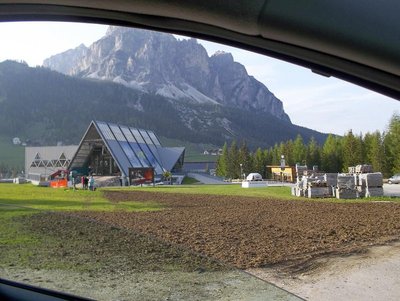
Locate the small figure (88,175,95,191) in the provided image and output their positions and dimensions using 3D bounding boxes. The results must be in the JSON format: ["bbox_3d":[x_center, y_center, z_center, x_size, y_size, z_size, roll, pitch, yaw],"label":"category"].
[{"bbox_3d":[-12.267,3.692,38.000,0.520,1.700,0.400,0,-5,0],"label":"small figure"}]

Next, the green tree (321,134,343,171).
[{"bbox_3d":[23.517,1.028,60.000,3.934,7.958,3.934,0,-5,0],"label":"green tree"}]

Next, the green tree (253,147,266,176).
[{"bbox_3d":[12.769,2.629,72.000,3.005,6.760,3.005,0,-5,0],"label":"green tree"}]

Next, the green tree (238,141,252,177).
[{"bbox_3d":[9.764,1.931,72.000,3.005,8.155,3.005,0,-5,0],"label":"green tree"}]

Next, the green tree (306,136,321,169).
[{"bbox_3d":[21.313,1.361,63.000,2.629,7.793,2.629,0,-5,0],"label":"green tree"}]

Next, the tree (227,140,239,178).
[{"bbox_3d":[7.072,1.904,73.000,2.611,8.377,2.611,0,-5,0],"label":"tree"}]

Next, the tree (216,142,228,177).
[{"bbox_3d":[4.896,2.122,73.000,2.611,7.724,2.611,0,-5,0],"label":"tree"}]

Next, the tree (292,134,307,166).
[{"bbox_3d":[19.277,1.114,65.000,2.712,8.428,2.712,0,-5,0],"label":"tree"}]

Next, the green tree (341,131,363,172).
[{"bbox_3d":[26.191,0.692,58.000,3.803,8.471,3.803,0,-5,0],"label":"green tree"}]

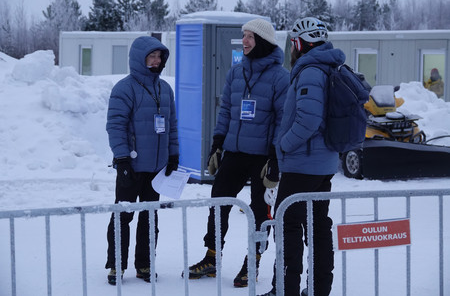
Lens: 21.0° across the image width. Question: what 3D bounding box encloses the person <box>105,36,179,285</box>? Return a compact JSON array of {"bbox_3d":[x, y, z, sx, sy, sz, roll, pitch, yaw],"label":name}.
[{"bbox_3d":[-0.565,0.081,8.200,0.520,1.670,0.380,-2,5,-30],"label":"person"}]

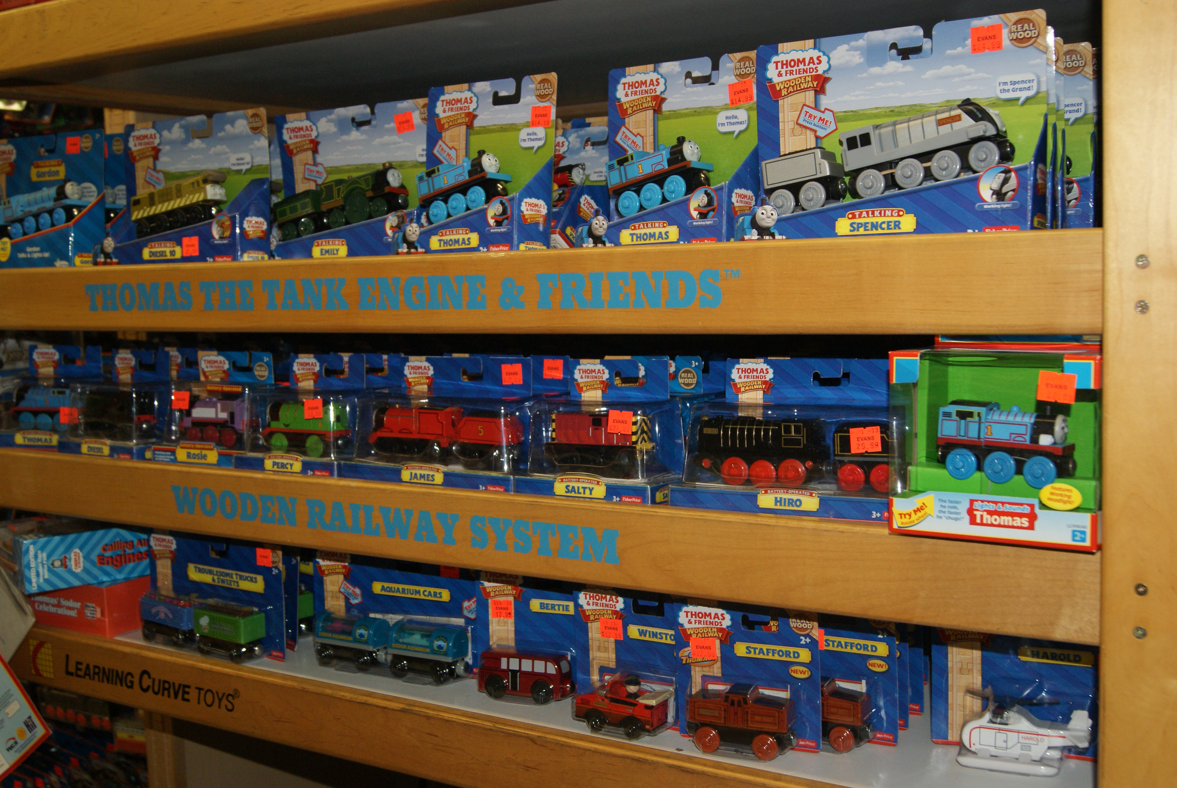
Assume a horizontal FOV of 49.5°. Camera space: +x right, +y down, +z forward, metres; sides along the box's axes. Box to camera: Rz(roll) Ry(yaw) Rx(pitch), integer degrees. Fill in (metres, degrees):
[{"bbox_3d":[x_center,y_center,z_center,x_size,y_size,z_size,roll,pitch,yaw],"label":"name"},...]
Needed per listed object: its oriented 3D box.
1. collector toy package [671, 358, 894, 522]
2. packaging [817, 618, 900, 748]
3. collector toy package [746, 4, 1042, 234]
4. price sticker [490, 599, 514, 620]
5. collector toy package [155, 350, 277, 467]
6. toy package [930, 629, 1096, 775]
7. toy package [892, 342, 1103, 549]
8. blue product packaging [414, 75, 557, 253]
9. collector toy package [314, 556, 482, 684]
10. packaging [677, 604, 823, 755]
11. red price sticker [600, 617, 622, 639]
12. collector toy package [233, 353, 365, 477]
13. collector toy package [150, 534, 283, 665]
[{"bbox_3d":[0.139,0.027,0.823,0.170,0.093,0.055,2,9,32],"label":"collector toy package"},{"bbox_3d":[0.168,0.204,0.935,0.108,0.111,0.035,1,8,27],"label":"packaging"},{"bbox_3d":[0.190,-0.166,0.822,0.194,0.136,0.048,2,9,32],"label":"collector toy package"},{"bbox_3d":[-0.073,0.183,1.088,0.020,0.016,0.001,-1,5,22],"label":"price sticker"},{"bbox_3d":[-0.329,0.011,1.121,0.113,0.091,0.053,2,9,32],"label":"collector toy package"},{"bbox_3d":[0.294,0.203,0.890,0.112,0.114,0.040,0,8,22],"label":"toy package"},{"bbox_3d":[0.245,0.026,0.749,0.114,0.106,0.077,2,9,32],"label":"toy package"},{"bbox_3d":[-0.095,-0.182,1.014,0.127,0.140,0.047,3,4,34],"label":"blue product packaging"},{"bbox_3d":[-0.168,0.182,1.057,0.173,0.102,0.036,1,7,27],"label":"collector toy package"},{"bbox_3d":[0.102,0.195,0.863,0.101,0.102,0.037,0,8,23],"label":"packaging"},{"bbox_3d":[0.018,0.185,1.003,0.020,0.016,0.001,0,7,30],"label":"red price sticker"},{"bbox_3d":[-0.255,0.017,1.139,0.119,0.101,0.057,2,8,30],"label":"collector toy package"},{"bbox_3d":[-0.346,0.180,1.136,0.174,0.102,0.035,2,6,34],"label":"collector toy package"}]

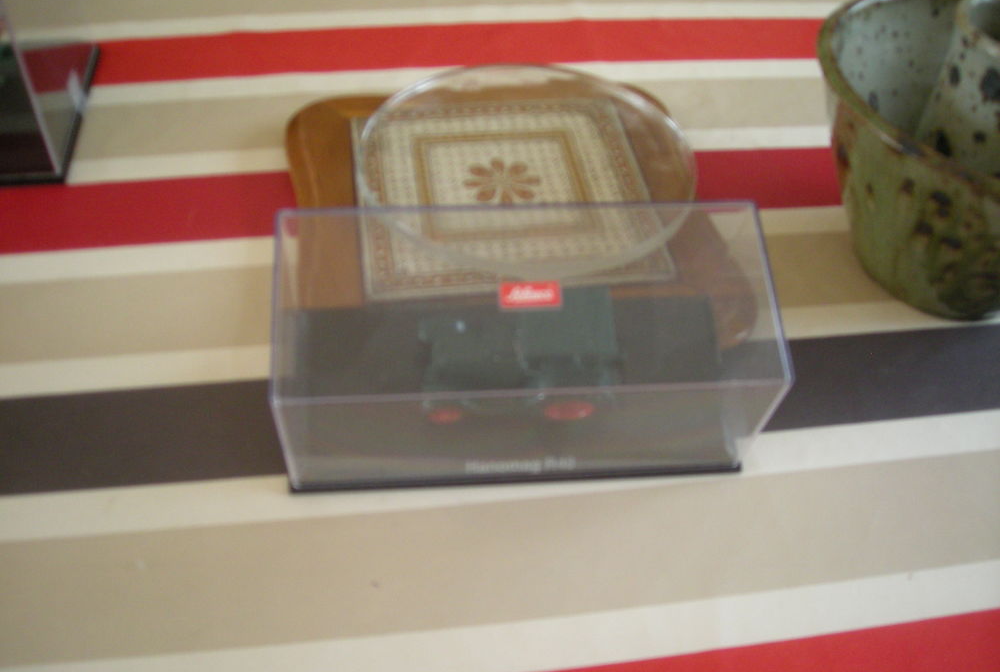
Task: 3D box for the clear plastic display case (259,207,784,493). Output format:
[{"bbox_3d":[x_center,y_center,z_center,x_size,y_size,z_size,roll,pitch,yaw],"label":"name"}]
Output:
[{"bbox_3d":[0.007,0.003,0.321,0.150,0.065,0.068,-2,62,-5],"label":"clear plastic display case"}]

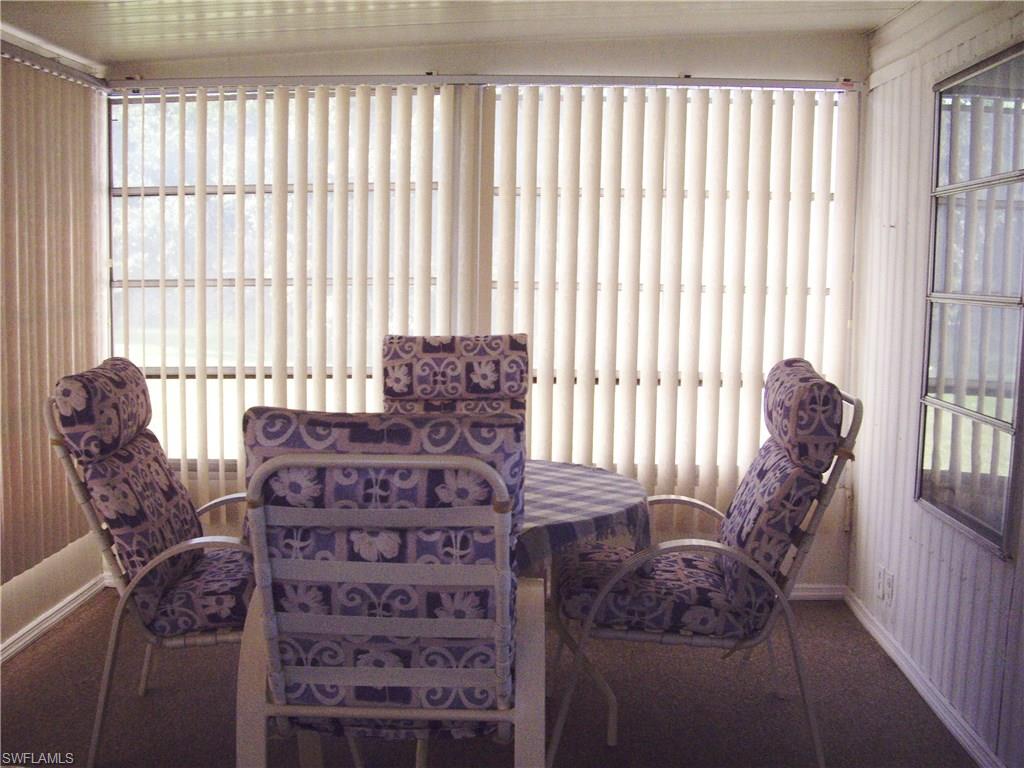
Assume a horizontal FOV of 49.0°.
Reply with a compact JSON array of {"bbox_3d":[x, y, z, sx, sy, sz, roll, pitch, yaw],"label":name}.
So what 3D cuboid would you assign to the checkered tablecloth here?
[{"bbox_3d":[-0.112,0.382,3.142,0.990,0.200,0.990,1,6,3],"label":"checkered tablecloth"}]

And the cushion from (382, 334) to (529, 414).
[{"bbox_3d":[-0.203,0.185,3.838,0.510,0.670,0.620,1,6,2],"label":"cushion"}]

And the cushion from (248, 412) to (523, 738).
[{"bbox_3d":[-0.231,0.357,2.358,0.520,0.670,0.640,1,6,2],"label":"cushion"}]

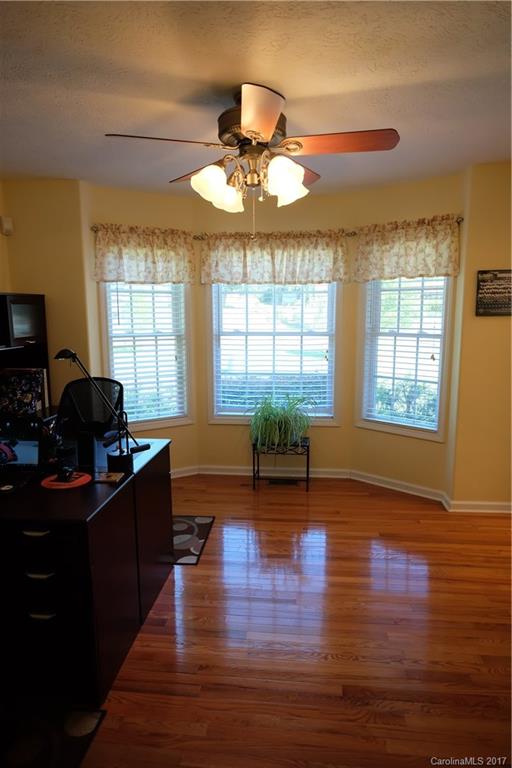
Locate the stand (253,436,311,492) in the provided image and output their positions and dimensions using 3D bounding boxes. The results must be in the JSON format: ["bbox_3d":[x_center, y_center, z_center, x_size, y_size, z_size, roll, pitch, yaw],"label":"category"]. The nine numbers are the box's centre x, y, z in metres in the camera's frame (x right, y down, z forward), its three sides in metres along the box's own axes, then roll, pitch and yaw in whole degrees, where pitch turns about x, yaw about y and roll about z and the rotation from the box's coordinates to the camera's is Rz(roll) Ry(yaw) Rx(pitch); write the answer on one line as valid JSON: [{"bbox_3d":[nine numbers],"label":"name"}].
[{"bbox_3d":[0.226,0.688,3.933,0.470,0.410,0.270,1,8,6],"label":"stand"}]

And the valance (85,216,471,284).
[{"bbox_3d":[0.126,-1.042,3.605,2.760,0.450,0.560,1,8,6],"label":"valance"}]

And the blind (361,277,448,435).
[{"bbox_3d":[1.190,-0.374,3.659,0.680,1.440,0.060,6,11,40],"label":"blind"}]

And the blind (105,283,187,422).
[{"bbox_3d":[-0.927,-0.396,3.894,0.670,1.440,0.060,-4,9,-27],"label":"blind"}]

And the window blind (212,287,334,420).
[{"bbox_3d":[0.156,-0.418,4.005,1.090,1.440,0.060,1,8,6],"label":"window blind"}]

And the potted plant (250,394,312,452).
[{"bbox_3d":[0.214,0.315,3.860,0.500,0.460,0.400,1,8,6],"label":"potted plant"}]

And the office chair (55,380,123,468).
[{"bbox_3d":[-1.222,0.492,3.126,0.600,1.040,0.620,1,8,6],"label":"office chair"}]

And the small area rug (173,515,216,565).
[{"bbox_3d":[-0.900,1.018,3.067,1.160,0.012,0.670,1,8,6],"label":"small area rug"}]

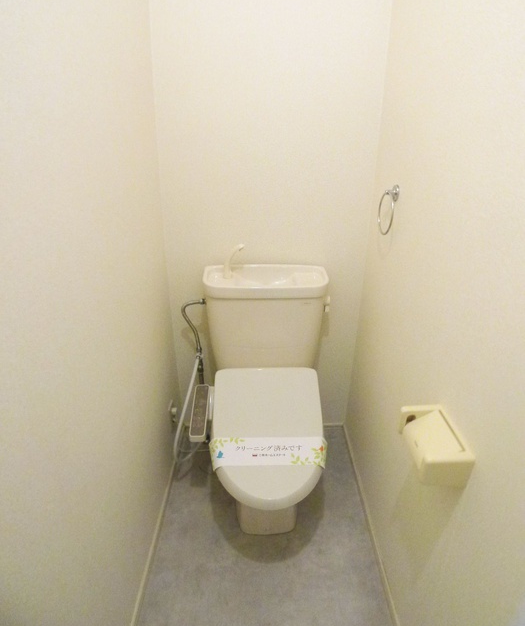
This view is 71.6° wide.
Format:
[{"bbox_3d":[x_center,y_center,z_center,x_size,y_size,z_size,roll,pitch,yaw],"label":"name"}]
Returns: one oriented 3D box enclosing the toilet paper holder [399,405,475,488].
[{"bbox_3d":[0.359,0.283,0.780,0.106,0.085,0.168,0,25,0],"label":"toilet paper holder"}]

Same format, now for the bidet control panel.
[{"bbox_3d":[-0.222,0.352,1.288,0.057,0.041,0.275,-2,25,-5],"label":"bidet control panel"}]

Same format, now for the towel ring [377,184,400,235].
[{"bbox_3d":[0.397,-0.322,1.140,0.043,0.155,0.143,0,25,0],"label":"towel ring"}]

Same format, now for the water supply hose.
[{"bbox_3d":[-0.290,0.290,1.488,0.143,0.663,0.245,0,25,0],"label":"water supply hose"}]

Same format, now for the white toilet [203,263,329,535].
[{"bbox_3d":[0.008,0.355,1.277,0.454,0.852,0.801,0,25,0],"label":"white toilet"}]

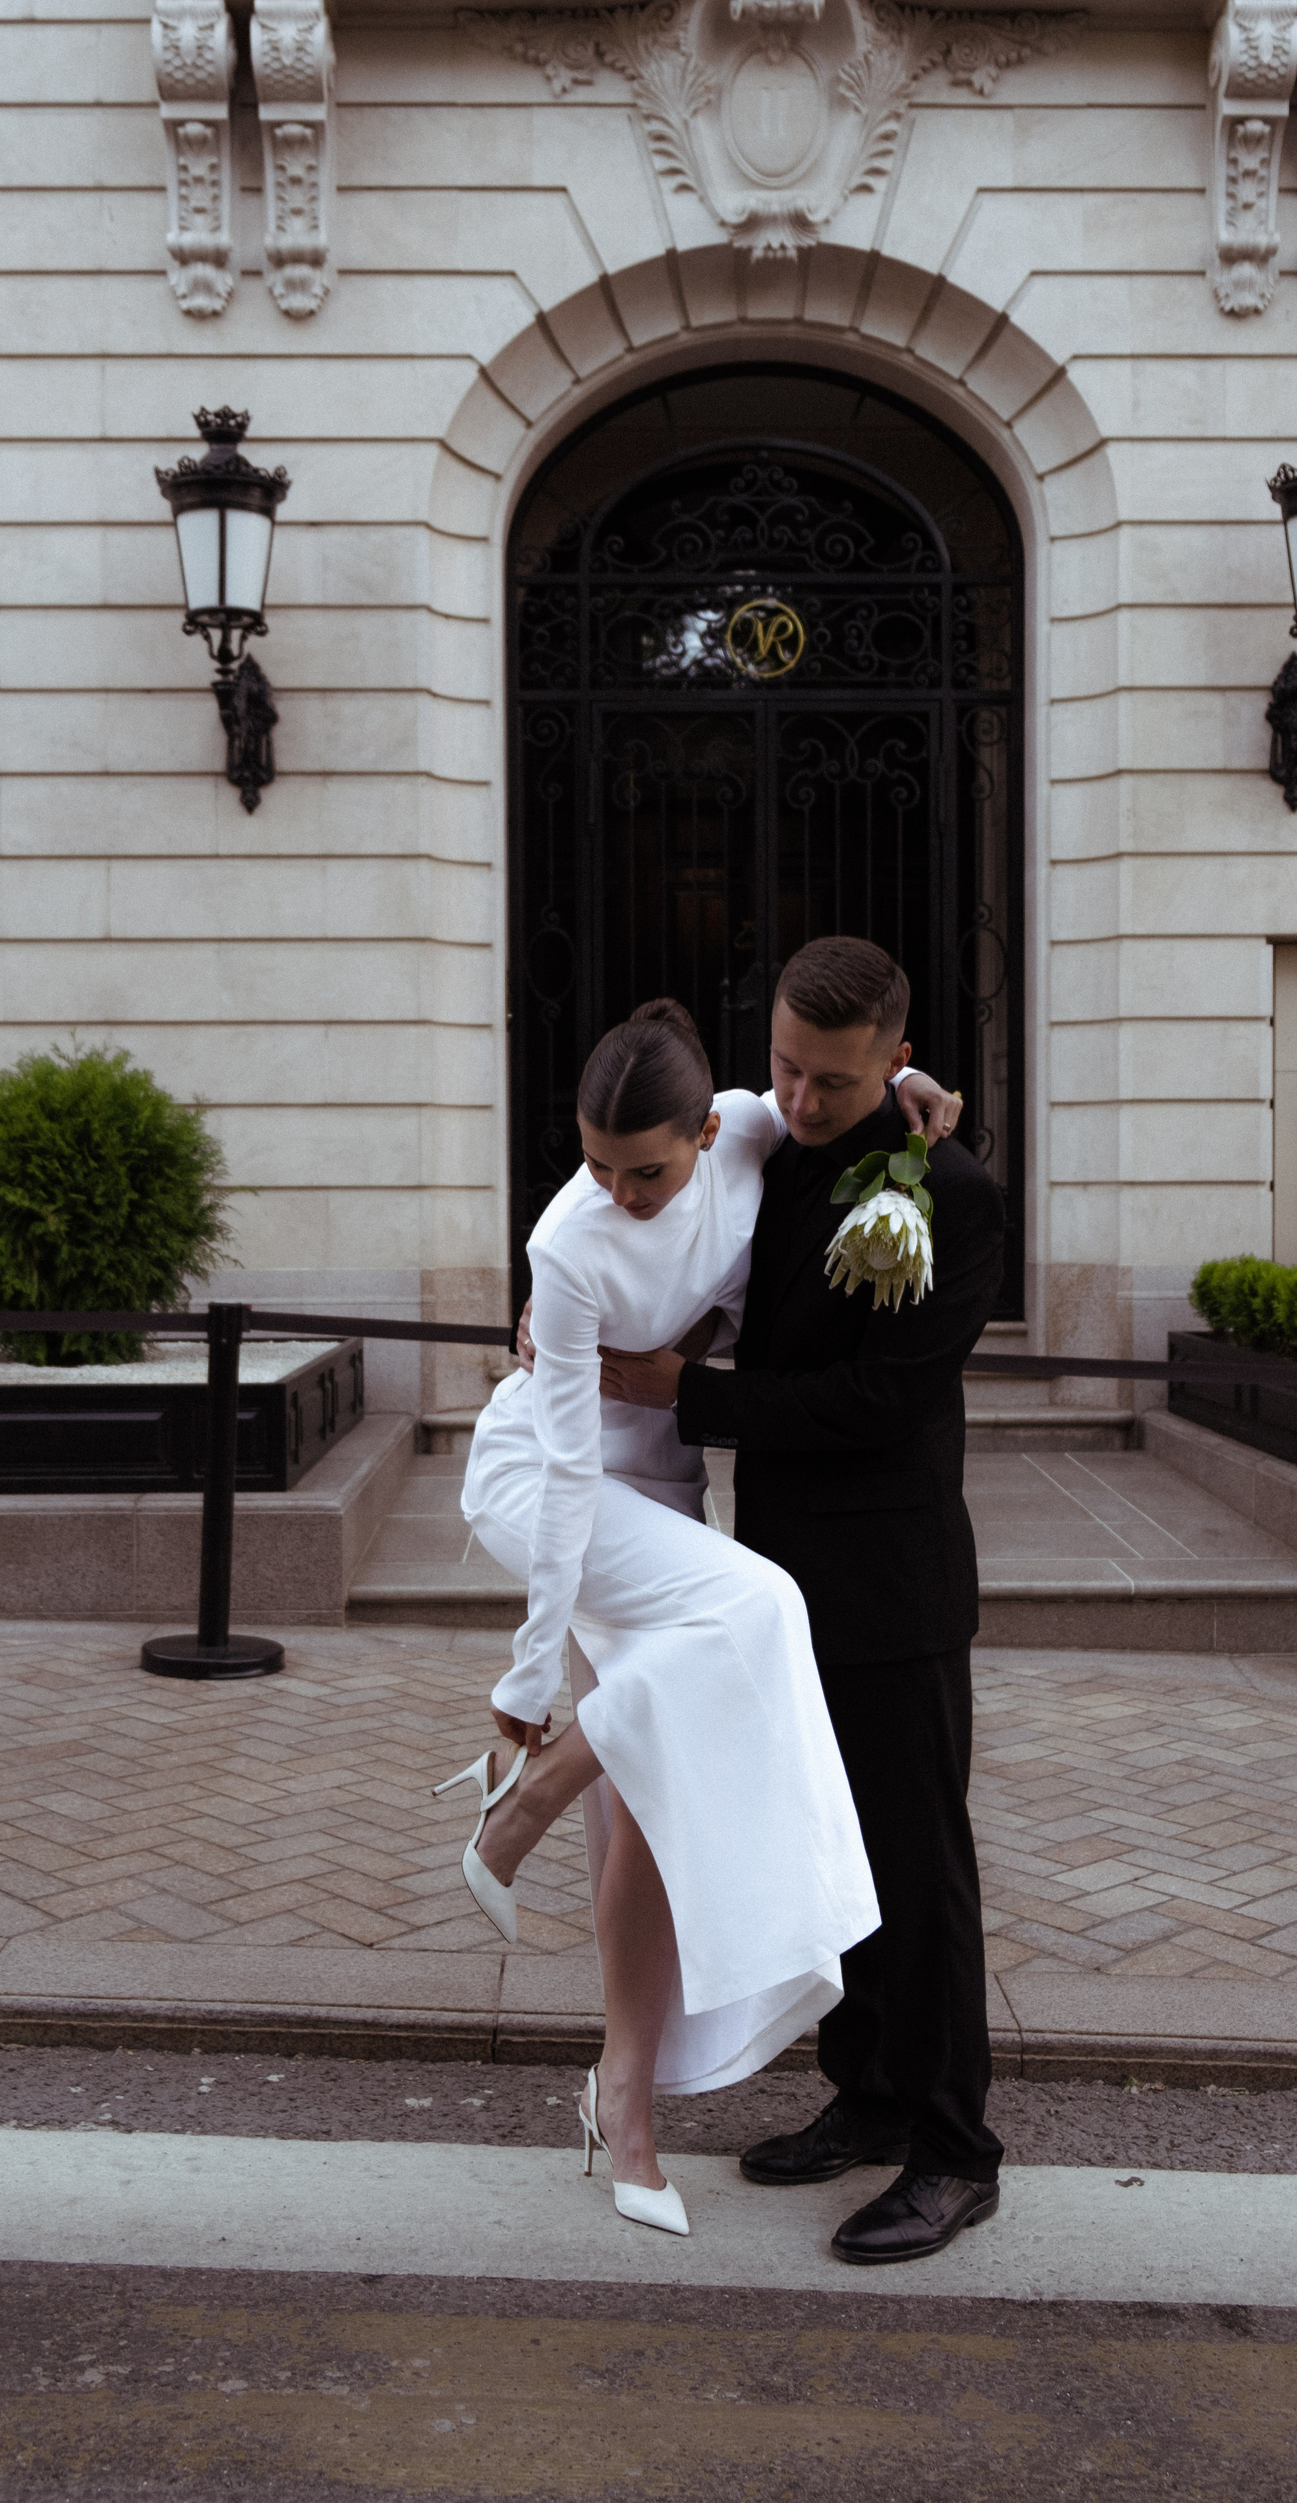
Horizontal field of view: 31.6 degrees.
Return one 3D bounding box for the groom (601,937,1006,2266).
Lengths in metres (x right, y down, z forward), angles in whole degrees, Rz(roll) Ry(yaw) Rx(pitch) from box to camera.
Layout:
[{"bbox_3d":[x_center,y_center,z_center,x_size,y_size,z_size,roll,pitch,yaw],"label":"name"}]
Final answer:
[{"bbox_3d":[0.169,0.444,3.110,0.473,1.728,0.532,-2,2,-43],"label":"groom"}]

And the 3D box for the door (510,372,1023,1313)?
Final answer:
[{"bbox_3d":[0.481,-1.641,9.322,2.096,3.836,0.148,0,2,-1],"label":"door"}]

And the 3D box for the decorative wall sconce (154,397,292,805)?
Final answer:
[{"bbox_3d":[-1.517,-2.337,8.351,0.522,1.332,0.857,0,2,-1],"label":"decorative wall sconce"}]

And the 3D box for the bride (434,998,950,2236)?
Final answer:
[{"bbox_3d":[0.057,0.481,3.040,0.650,1.619,0.552,-1,2,-31],"label":"bride"}]

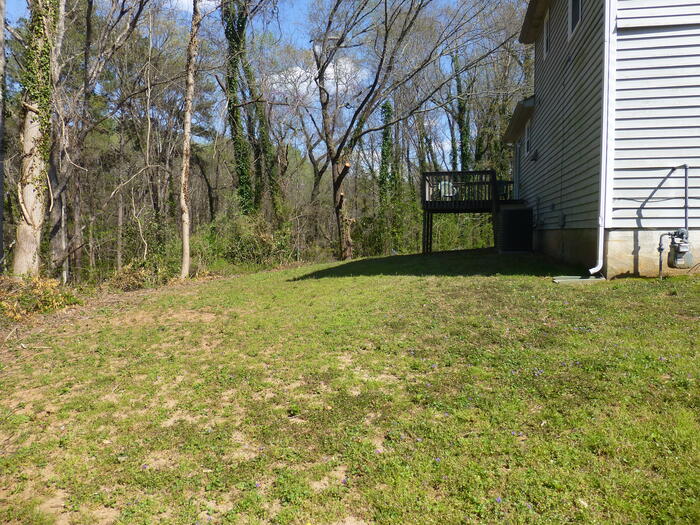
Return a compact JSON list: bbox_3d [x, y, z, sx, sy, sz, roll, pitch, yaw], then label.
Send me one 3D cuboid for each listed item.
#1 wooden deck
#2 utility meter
[{"bbox_3d":[4.247,-1.658,16.911,3.180,2.620,3.650,1,4,13],"label":"wooden deck"},{"bbox_3d":[4.059,-0.171,5.944,0.210,0.475,0.215,1,4,13],"label":"utility meter"}]

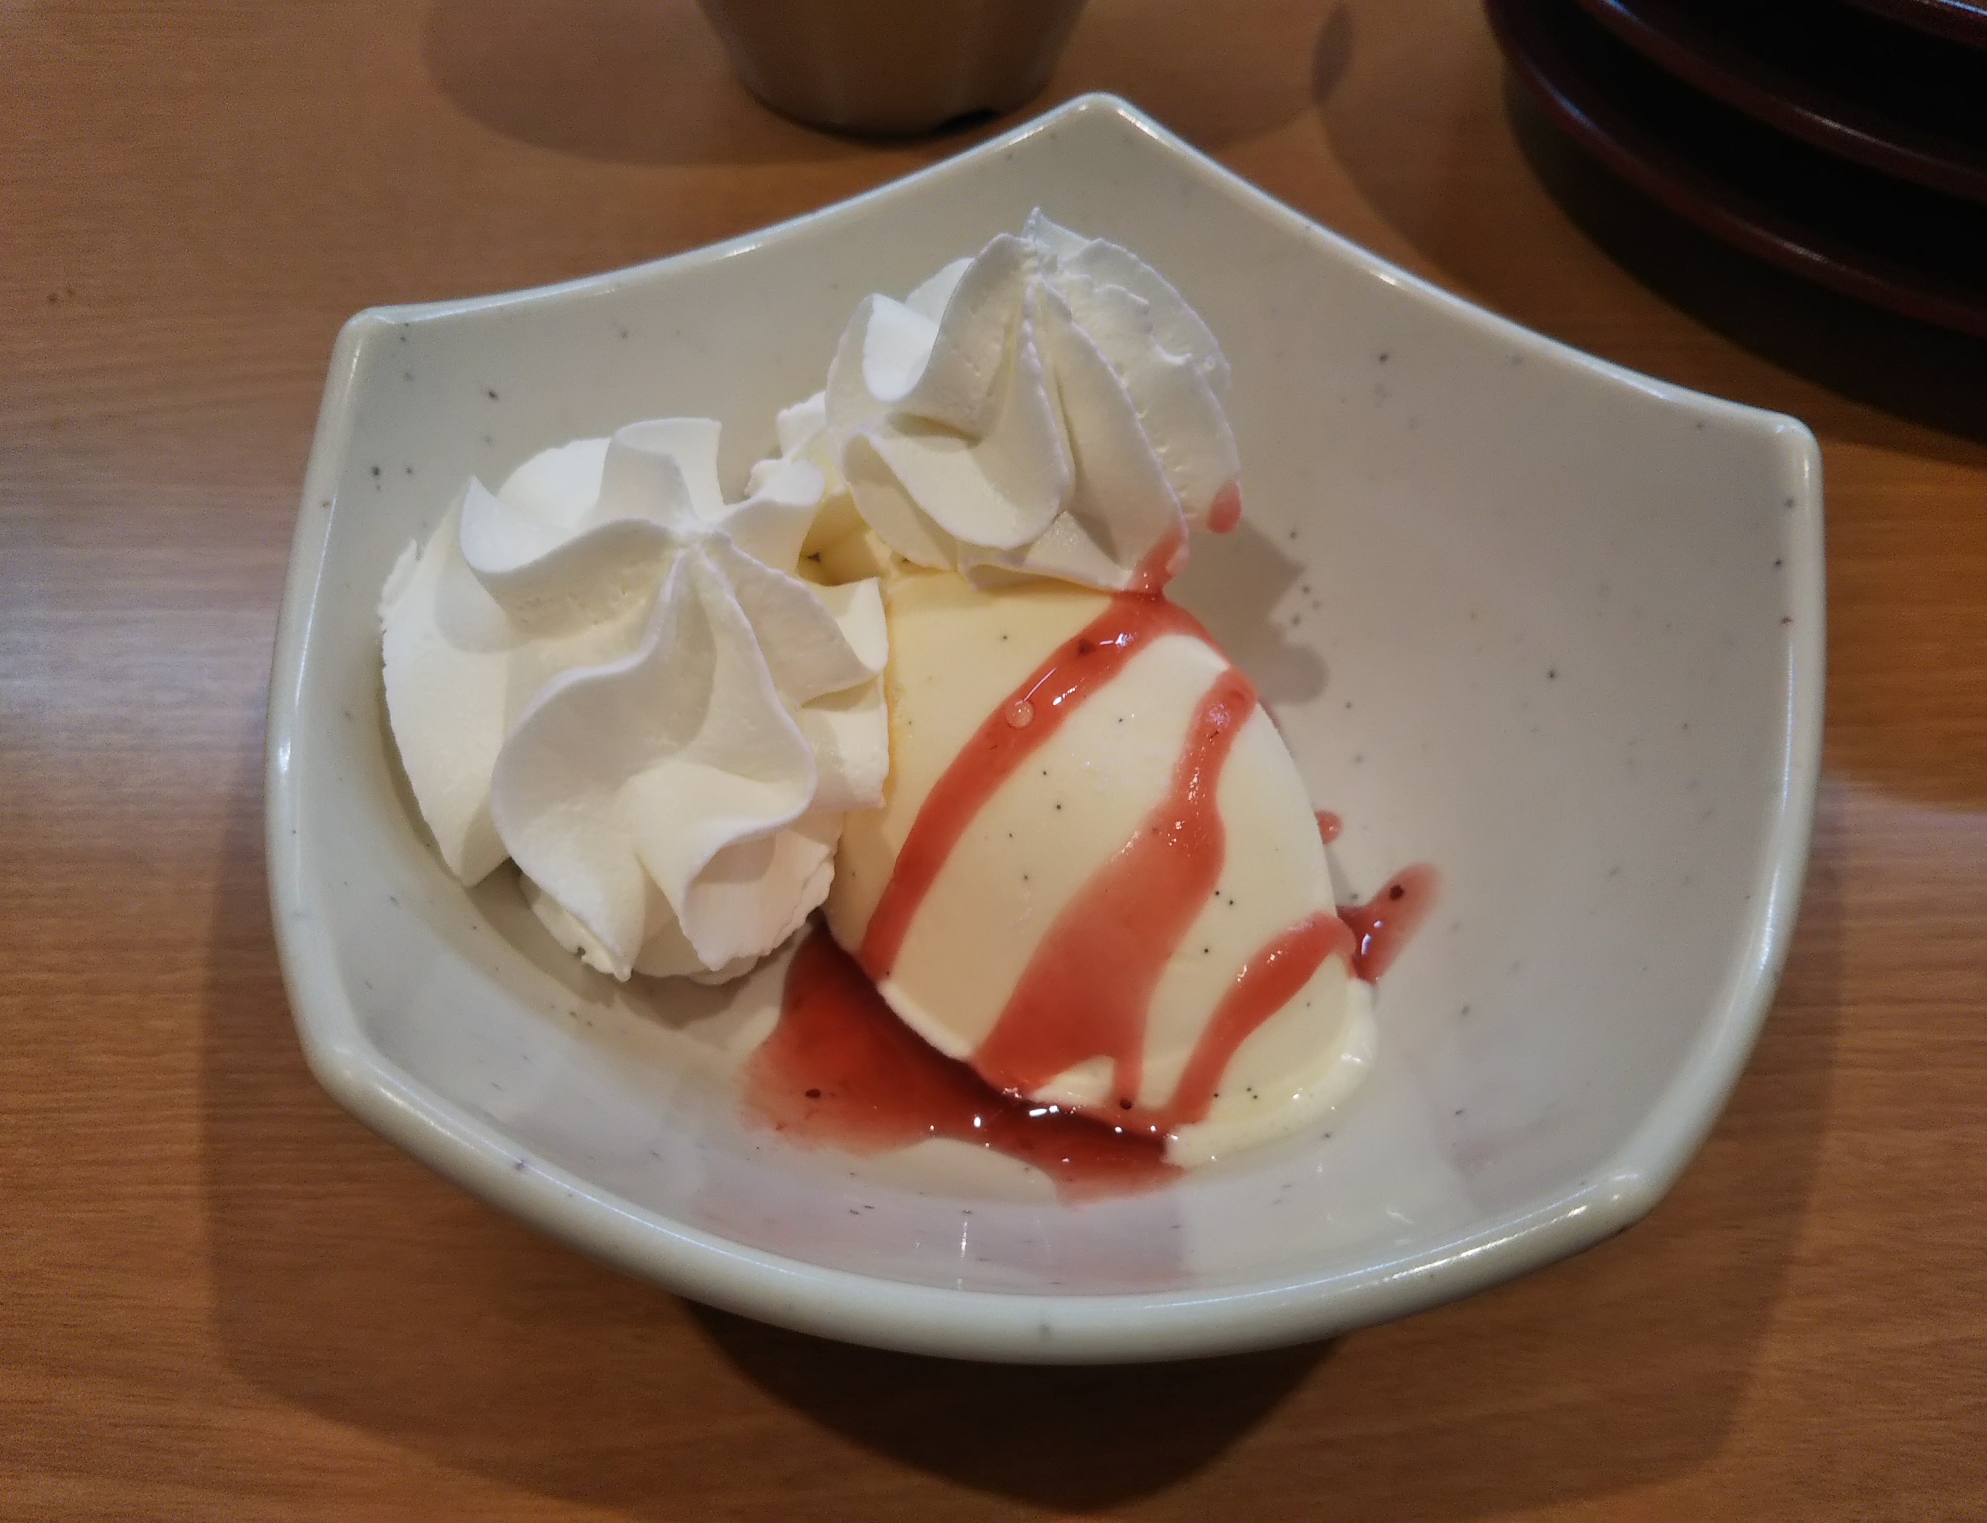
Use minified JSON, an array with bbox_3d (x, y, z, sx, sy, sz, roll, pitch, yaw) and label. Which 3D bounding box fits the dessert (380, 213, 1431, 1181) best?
[{"bbox_3d":[-0.008,-0.011,0.156,0.086,0.039,0.077,1,49,0],"label":"dessert"}]

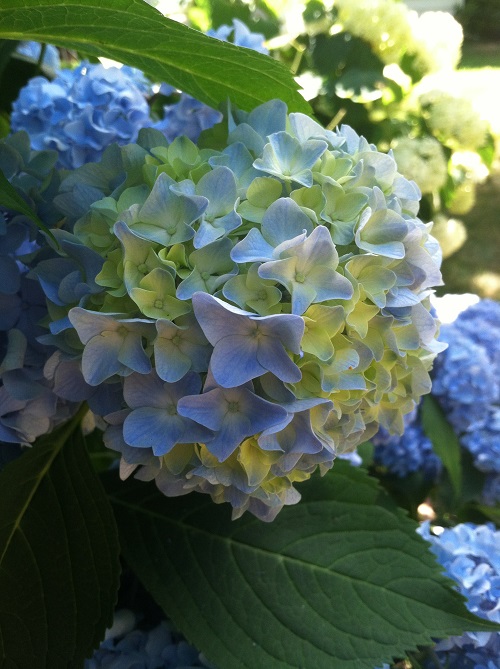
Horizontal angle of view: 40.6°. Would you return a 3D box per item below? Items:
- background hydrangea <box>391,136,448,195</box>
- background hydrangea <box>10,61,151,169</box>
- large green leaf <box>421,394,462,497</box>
[{"bbox_3d":[0.384,-0.388,1.550,0.140,0.130,0.140,0,26,0],"label":"background hydrangea"},{"bbox_3d":[-0.166,-0.211,0.660,0.137,0.112,0.130,0,26,0],"label":"background hydrangea"},{"bbox_3d":[0.193,0.113,0.680,0.042,0.115,0.030,-17,15,11],"label":"large green leaf"}]

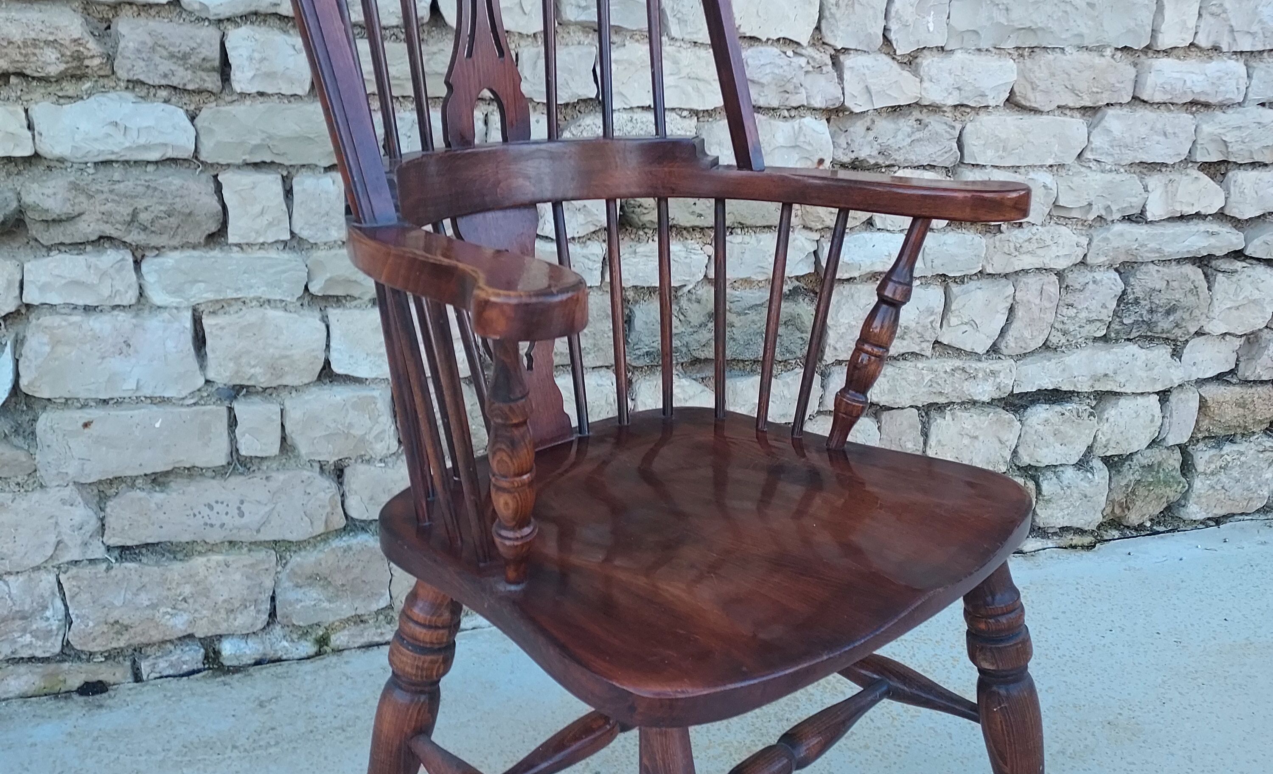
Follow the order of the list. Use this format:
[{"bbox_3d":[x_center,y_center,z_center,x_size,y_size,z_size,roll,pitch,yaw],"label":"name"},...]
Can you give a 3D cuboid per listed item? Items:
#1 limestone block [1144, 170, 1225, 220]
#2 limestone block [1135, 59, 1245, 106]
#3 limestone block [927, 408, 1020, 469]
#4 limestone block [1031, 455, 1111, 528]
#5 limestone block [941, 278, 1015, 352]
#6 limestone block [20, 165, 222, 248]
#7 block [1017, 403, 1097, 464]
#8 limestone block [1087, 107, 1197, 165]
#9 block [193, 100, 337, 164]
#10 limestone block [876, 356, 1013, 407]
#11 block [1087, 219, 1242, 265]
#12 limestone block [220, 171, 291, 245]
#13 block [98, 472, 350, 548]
[{"bbox_3d":[0.820,-0.307,1.827,0.160,0.070,0.110,-5,22,-18],"label":"limestone block"},{"bbox_3d":[0.799,-0.462,1.760,0.207,0.061,0.110,-5,22,-18],"label":"limestone block"},{"bbox_3d":[0.508,0.071,1.864,0.167,0.119,0.110,-5,22,-18],"label":"limestone block"},{"bbox_3d":[0.696,0.164,1.967,0.152,0.134,0.110,-5,22,-18],"label":"limestone block"},{"bbox_3d":[0.477,-0.112,1.727,0.117,0.099,0.095,-5,18,-19],"label":"limestone block"},{"bbox_3d":[-0.599,-0.221,1.386,0.203,0.090,0.100,-5,20,-17],"label":"limestone block"},{"bbox_3d":[0.653,0.060,1.909,0.137,0.101,0.100,-5,20,-17],"label":"block"},{"bbox_3d":[0.717,-0.372,1.739,0.189,0.074,0.103,-5,18,-19],"label":"limestone block"},{"bbox_3d":[-0.436,-0.307,1.412,0.166,0.068,0.100,-5,20,-17],"label":"block"},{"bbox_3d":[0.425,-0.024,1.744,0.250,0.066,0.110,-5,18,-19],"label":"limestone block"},{"bbox_3d":[0.782,-0.233,1.809,0.283,0.057,0.109,-5,18,-19],"label":"block"},{"bbox_3d":[-0.441,-0.212,1.361,0.069,0.075,0.090,-5,18,-19],"label":"limestone block"},{"bbox_3d":[-0.509,0.131,1.463,0.268,0.085,0.129,-5,18,-19],"label":"block"}]

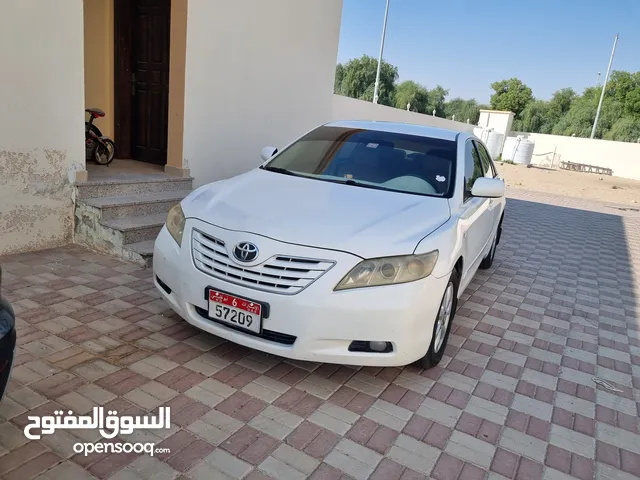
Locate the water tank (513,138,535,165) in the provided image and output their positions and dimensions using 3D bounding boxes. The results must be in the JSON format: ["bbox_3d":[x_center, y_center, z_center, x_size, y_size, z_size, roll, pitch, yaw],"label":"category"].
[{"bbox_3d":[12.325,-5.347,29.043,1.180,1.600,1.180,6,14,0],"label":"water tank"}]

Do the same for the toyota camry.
[{"bbox_3d":[0.673,-0.329,4.500,1.860,1.470,4.800,13,16,24],"label":"toyota camry"}]

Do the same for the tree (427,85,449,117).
[{"bbox_3d":[11.755,-12.778,49.036,4.000,5.720,4.000,6,14,0],"label":"tree"}]

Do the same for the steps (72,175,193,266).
[{"bbox_3d":[-1.647,-0.272,5.048,1.080,0.600,1.420,14,16,28],"label":"steps"}]

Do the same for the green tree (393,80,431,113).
[{"bbox_3d":[8.827,-12.757,47.554,5.200,5.800,5.200,6,14,0],"label":"green tree"}]

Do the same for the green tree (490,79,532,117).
[{"bbox_3d":[16.922,-11.219,43.532,5.400,6.520,5.400,6,14,0],"label":"green tree"}]

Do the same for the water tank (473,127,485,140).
[{"bbox_3d":[10.201,-6.197,30.551,1.150,1.650,1.150,6,14,0],"label":"water tank"}]

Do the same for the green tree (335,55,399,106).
[{"bbox_3d":[4.178,-13.064,43.960,7.200,7.200,7.200,6,14,0],"label":"green tree"}]

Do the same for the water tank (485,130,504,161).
[{"bbox_3d":[10.866,-5.867,29.846,1.180,1.750,1.180,6,14,0],"label":"water tank"}]

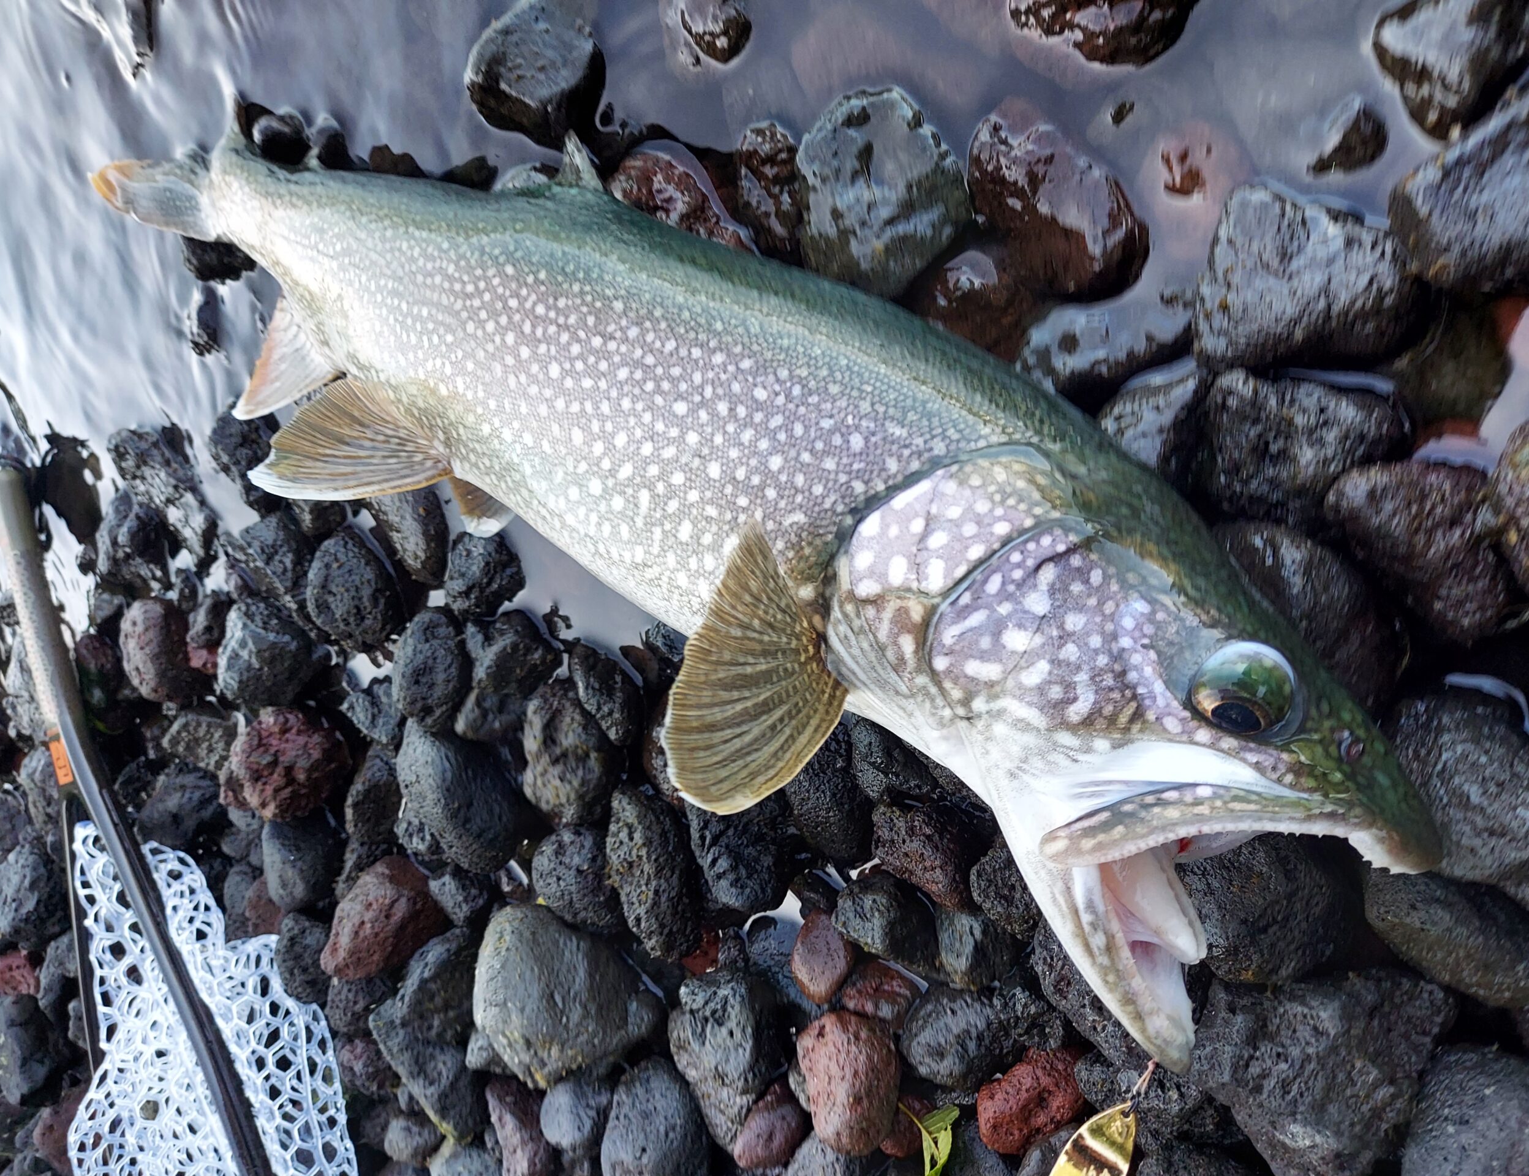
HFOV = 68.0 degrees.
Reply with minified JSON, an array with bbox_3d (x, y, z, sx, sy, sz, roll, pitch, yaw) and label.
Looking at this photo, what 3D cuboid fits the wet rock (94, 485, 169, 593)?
[{"bbox_3d":[-0.408,-0.030,0.730,0.041,0.041,0.069,0,94,36],"label":"wet rock"}]

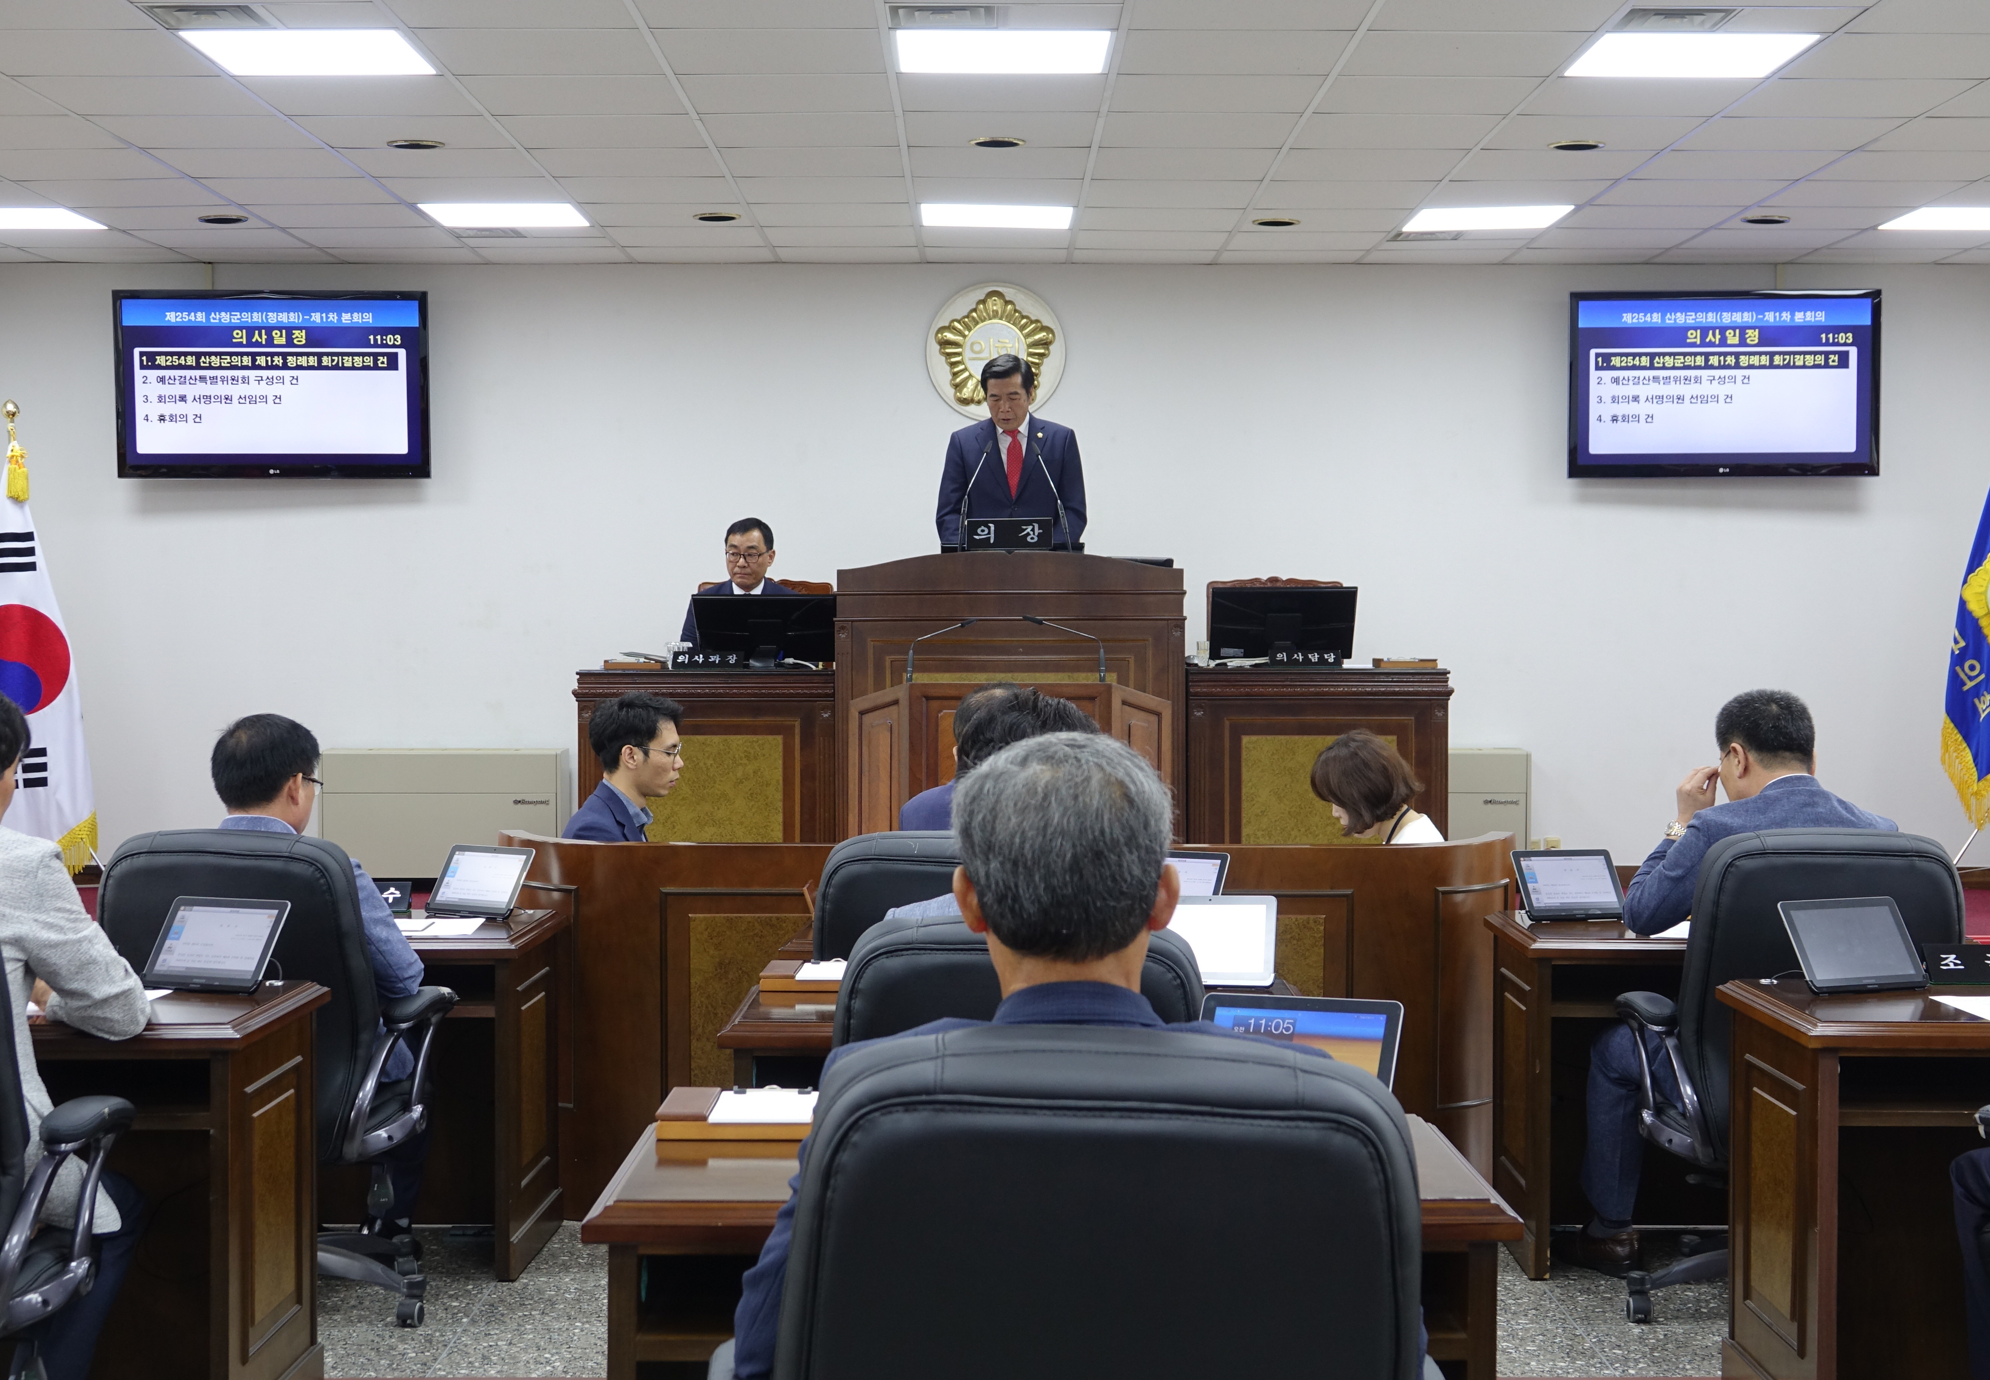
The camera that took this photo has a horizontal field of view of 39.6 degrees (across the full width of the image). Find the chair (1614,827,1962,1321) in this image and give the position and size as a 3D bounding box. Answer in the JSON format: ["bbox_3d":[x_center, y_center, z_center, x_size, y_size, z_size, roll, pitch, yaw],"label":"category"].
[{"bbox_3d":[1.582,0.771,5.646,0.660,1.020,0.680,0,1,-1],"label":"chair"}]

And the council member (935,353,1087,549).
[{"bbox_3d":[0.056,-0.376,9.994,0.550,1.680,0.360,0,2,0],"label":"council member"}]

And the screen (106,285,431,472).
[{"bbox_3d":[-2.954,-1.246,11.282,1.280,0.765,0.080,0,6,-1],"label":"screen"}]

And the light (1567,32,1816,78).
[{"bbox_3d":[1.826,-1.695,7.242,0.590,0.070,0.580,0,2,0],"label":"light"}]

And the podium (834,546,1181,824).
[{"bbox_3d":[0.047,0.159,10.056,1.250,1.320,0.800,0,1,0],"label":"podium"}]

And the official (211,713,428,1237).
[{"bbox_3d":[-1.468,0.658,5.809,0.560,1.220,0.780,0,1,8],"label":"official"}]

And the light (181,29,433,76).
[{"bbox_3d":[-1.781,-1.698,7.230,0.590,0.070,0.580,0,2,0],"label":"light"}]

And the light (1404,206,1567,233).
[{"bbox_3d":[1.816,-1.778,10.241,0.590,0.070,0.580,0,2,0],"label":"light"}]

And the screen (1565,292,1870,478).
[{"bbox_3d":[2.993,-1.252,11.339,1.280,0.765,0.080,-1,4,0],"label":"screen"}]

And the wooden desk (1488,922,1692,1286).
[{"bbox_3d":[1.687,0.910,6.343,1.030,0.745,0.610,0,2,0],"label":"wooden desk"}]

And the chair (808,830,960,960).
[{"bbox_3d":[-0.092,0.768,5.548,0.660,1.020,0.680,0,1,0],"label":"chair"}]

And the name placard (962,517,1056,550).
[{"bbox_3d":[0.055,-0.538,9.539,0.310,0.110,0.060,0,2,0],"label":"name placard"}]

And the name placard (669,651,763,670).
[{"bbox_3d":[-0.990,-0.102,9.597,0.265,0.065,0.060,0,2,0],"label":"name placard"}]

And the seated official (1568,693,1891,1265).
[{"bbox_3d":[1.564,0.644,5.915,0.570,1.300,0.780,0,2,-17],"label":"seated official"}]

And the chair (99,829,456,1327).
[{"bbox_3d":[-1.458,0.767,5.612,0.660,1.010,0.680,0,1,7],"label":"chair"}]

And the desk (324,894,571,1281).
[{"bbox_3d":[-1.556,0.894,6.214,1.080,0.730,0.660,0,1,0],"label":"desk"}]

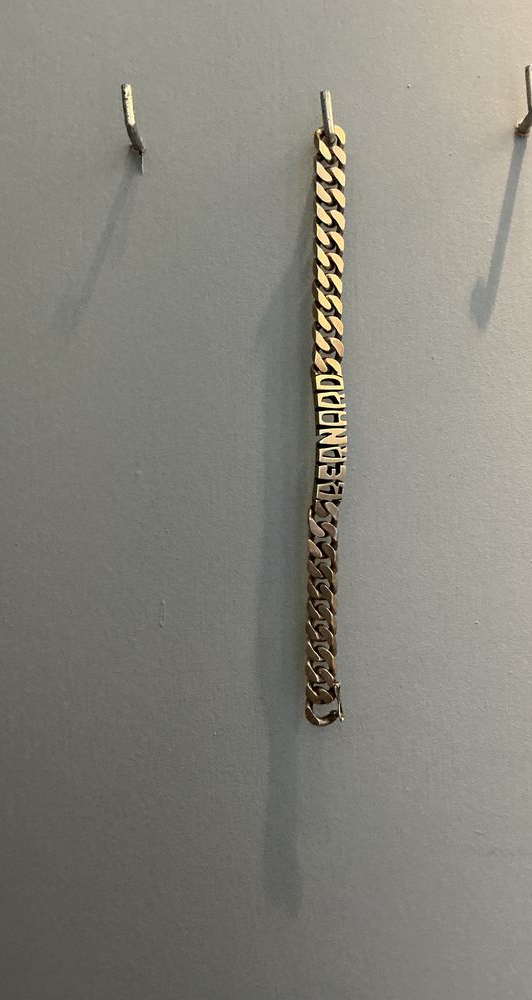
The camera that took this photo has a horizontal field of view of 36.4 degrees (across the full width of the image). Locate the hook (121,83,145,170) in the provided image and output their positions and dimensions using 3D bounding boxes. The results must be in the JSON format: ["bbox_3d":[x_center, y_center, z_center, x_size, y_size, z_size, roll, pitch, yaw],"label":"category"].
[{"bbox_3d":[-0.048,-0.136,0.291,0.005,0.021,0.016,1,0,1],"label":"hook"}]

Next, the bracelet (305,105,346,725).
[{"bbox_3d":[0.022,-0.027,0.288,0.013,0.214,0.007,1,0,1],"label":"bracelet"}]

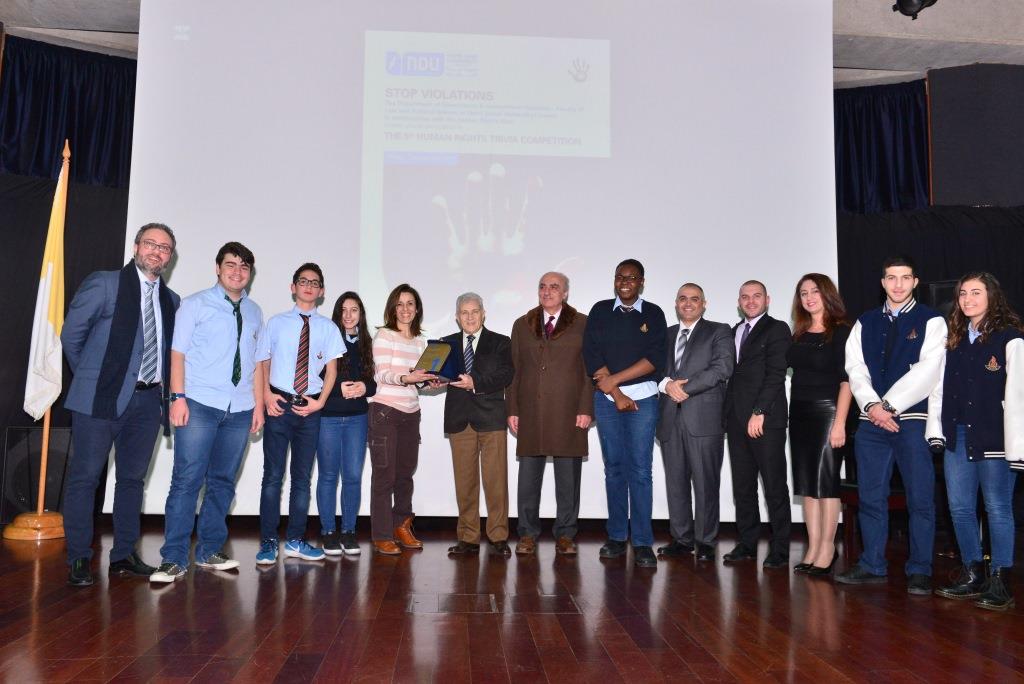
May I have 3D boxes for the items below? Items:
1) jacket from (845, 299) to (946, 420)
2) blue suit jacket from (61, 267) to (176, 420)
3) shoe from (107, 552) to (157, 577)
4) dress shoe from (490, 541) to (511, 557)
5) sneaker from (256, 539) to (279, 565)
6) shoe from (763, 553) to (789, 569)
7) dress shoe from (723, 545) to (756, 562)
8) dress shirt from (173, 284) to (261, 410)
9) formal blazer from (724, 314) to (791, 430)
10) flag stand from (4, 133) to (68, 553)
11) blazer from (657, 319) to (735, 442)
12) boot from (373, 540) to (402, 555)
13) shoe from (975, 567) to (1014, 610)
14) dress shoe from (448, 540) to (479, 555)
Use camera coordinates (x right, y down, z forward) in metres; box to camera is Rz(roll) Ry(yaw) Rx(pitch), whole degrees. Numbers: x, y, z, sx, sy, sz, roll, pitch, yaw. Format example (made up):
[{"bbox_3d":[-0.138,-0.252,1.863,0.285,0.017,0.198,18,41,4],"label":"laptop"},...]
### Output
[{"bbox_3d":[2.149,0.098,4.624,0.550,0.650,0.350,-2,-6,34],"label":"jacket"},{"bbox_3d":[-2.021,0.003,4.260,0.500,0.760,0.350,10,-6,-43],"label":"blue suit jacket"},{"bbox_3d":[-1.927,1.125,4.215,0.290,0.105,0.105,-1,-6,23],"label":"shoe"},{"bbox_3d":[-0.078,1.260,5.160,0.105,0.110,0.290,3,-5,-20],"label":"dress shoe"},{"bbox_3d":[-1.376,1.175,4.672,0.105,0.110,0.285,1,-5,-3],"label":"sneaker"},{"bbox_3d":[1.599,1.282,4.986,0.105,0.110,0.300,-2,-6,32],"label":"shoe"},{"bbox_3d":[1.393,1.263,5.024,0.290,0.105,0.105,6,-7,-40],"label":"dress shoe"},{"bbox_3d":[-1.624,0.030,4.551,0.490,0.670,0.310,5,-6,-38],"label":"dress shirt"},{"bbox_3d":[1.587,0.197,5.336,0.290,0.730,0.470,6,-7,-45],"label":"formal blazer"},{"bbox_3d":[-3.039,-0.051,5.462,0.454,2.636,0.454,1,-5,0],"label":"flag stand"},{"bbox_3d":[1.159,0.232,5.248,0.530,0.780,0.330,-1,-6,25],"label":"blazer"},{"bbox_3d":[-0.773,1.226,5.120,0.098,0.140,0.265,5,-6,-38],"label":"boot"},{"bbox_3d":[2.342,1.191,4.007,0.280,0.170,0.105,6,-7,-44],"label":"shoe"},{"bbox_3d":[-0.292,1.242,5.118,0.100,0.100,0.280,-4,-7,42],"label":"dress shoe"}]

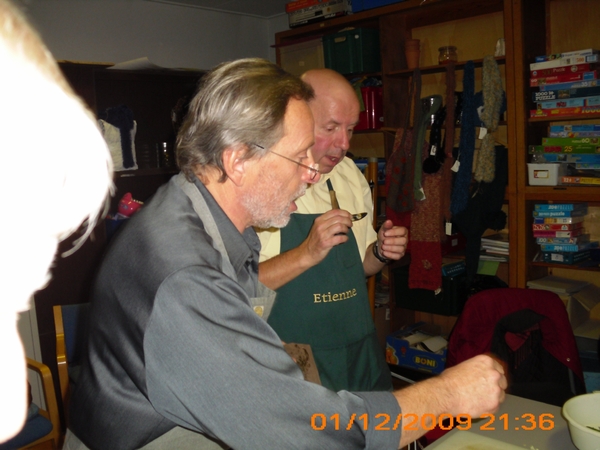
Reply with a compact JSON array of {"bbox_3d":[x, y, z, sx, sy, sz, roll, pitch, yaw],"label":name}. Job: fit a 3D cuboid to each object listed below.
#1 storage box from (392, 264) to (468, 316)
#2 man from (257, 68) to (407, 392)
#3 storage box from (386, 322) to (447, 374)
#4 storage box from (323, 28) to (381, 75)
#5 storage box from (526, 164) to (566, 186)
[{"bbox_3d":[0.775,0.358,3.564,0.359,0.215,0.280,4,10,44],"label":"storage box"},{"bbox_3d":[0.048,0.465,1.540,0.510,1.660,0.450,-8,8,-32],"label":"man"},{"bbox_3d":[0.769,0.709,3.590,0.393,0.150,0.360,4,10,44],"label":"storage box"},{"bbox_3d":[0.372,-1.021,3.767,0.288,0.242,0.350,4,10,44],"label":"storage box"},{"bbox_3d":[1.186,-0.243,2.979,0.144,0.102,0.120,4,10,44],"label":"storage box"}]

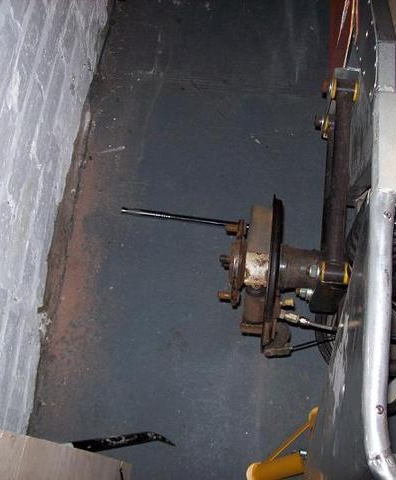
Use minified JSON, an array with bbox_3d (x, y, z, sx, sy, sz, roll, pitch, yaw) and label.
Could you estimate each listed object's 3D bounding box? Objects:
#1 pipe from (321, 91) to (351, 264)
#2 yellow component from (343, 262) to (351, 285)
[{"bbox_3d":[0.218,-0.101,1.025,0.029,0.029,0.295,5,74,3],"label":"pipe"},{"bbox_3d":[0.220,0.050,0.985,0.008,0.032,0.032,7,70,4],"label":"yellow component"}]

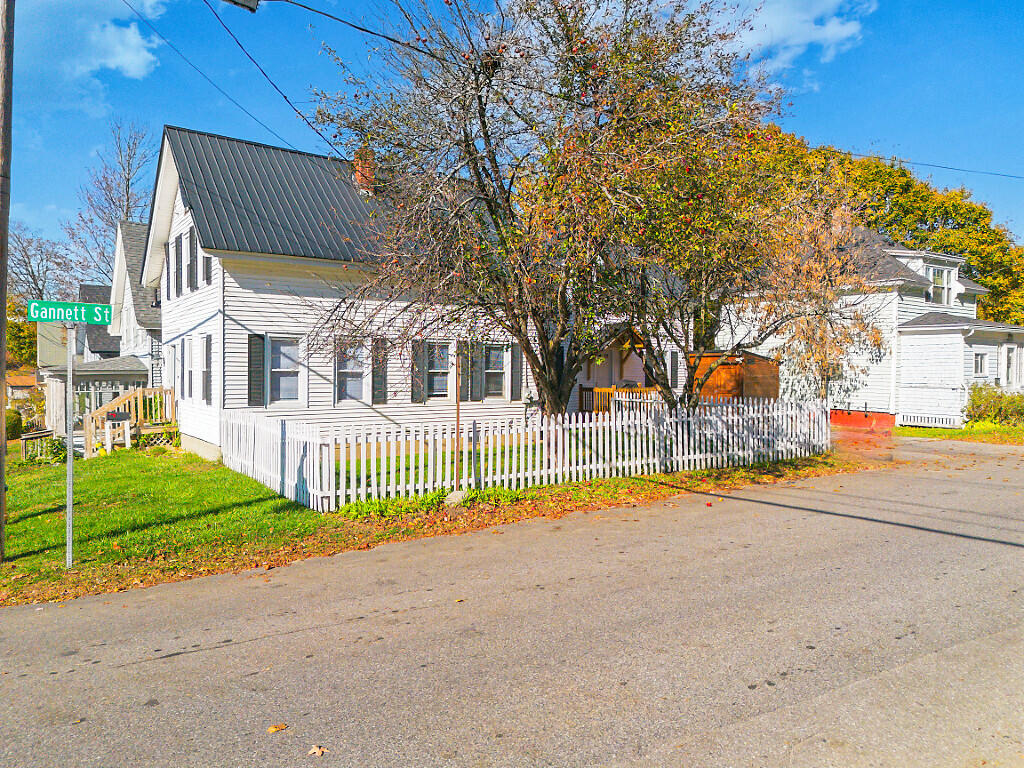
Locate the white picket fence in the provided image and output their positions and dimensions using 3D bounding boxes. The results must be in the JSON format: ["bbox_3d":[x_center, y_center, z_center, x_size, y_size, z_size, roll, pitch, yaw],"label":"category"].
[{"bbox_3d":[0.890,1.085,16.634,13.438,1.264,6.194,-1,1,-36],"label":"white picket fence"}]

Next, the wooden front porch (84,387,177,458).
[{"bbox_3d":[-10.084,0.938,18.647,2.058,1.725,1.550,-1,1,-36],"label":"wooden front porch"}]

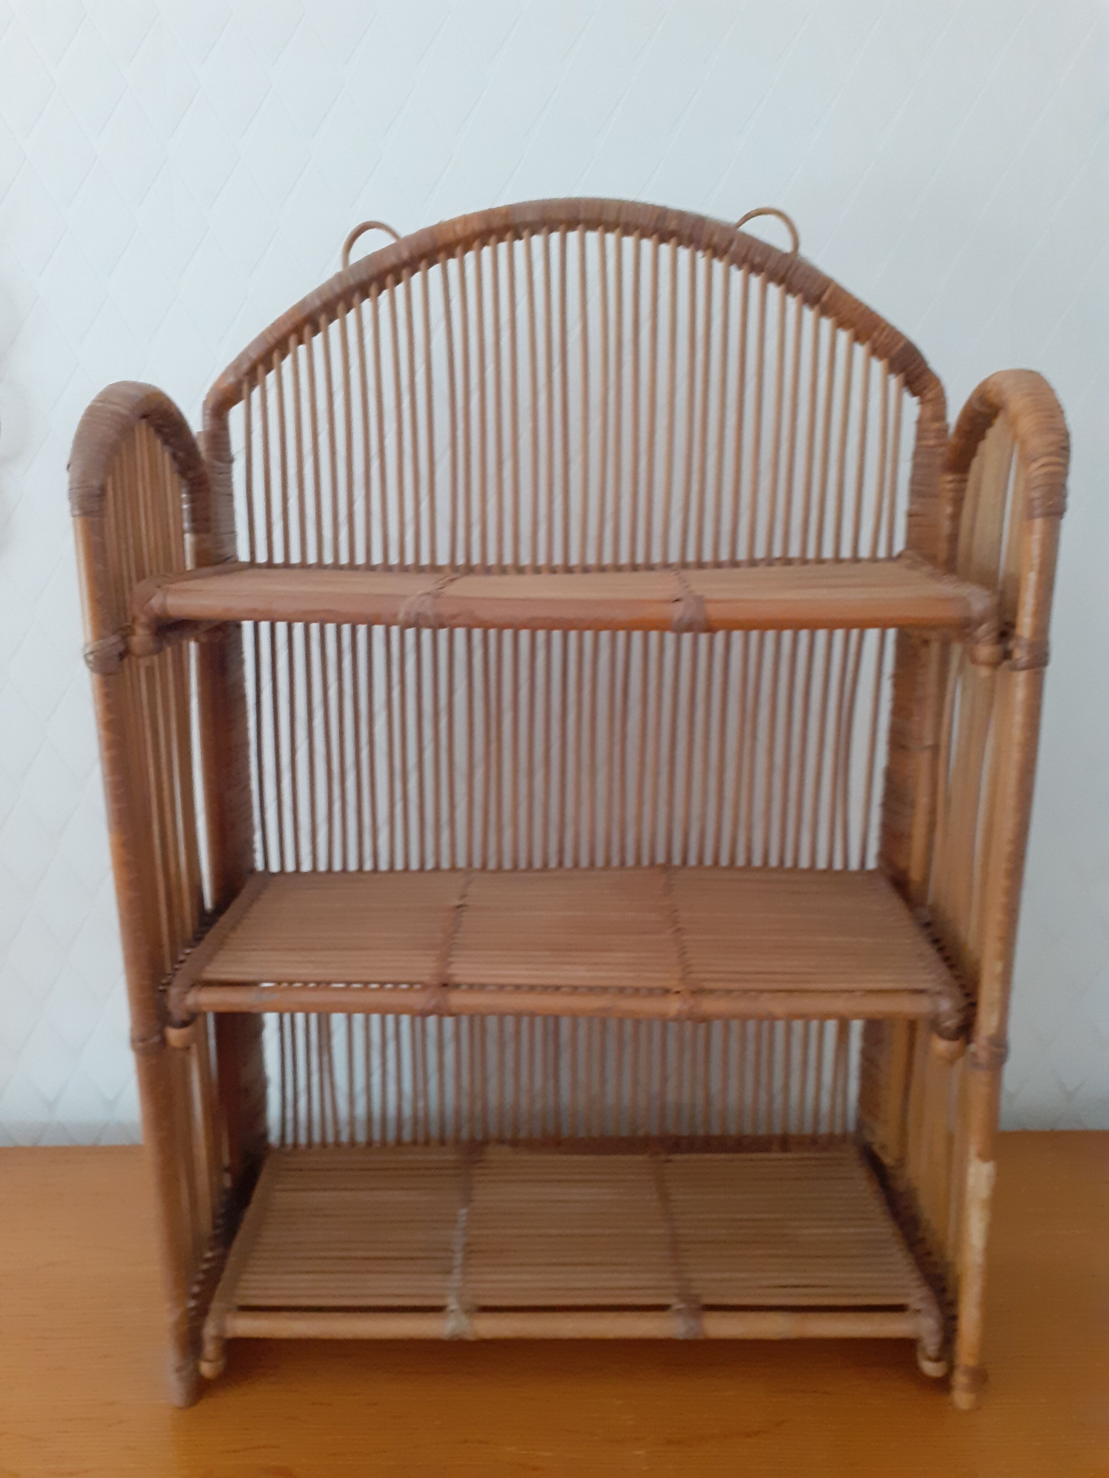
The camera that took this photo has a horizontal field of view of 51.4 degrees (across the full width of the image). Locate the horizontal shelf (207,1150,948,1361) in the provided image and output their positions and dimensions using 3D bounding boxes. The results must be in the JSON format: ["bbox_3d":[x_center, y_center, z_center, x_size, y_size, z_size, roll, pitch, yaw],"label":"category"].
[{"bbox_3d":[0.008,0.315,0.718,0.412,0.026,0.162,0,15,1],"label":"horizontal shelf"}]

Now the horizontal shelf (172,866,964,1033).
[{"bbox_3d":[0.007,0.116,0.665,0.406,0.021,0.162,0,15,1],"label":"horizontal shelf"}]

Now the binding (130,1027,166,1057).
[{"bbox_3d":[-0.213,0.159,0.603,0.018,0.012,0.019,0,14,1],"label":"binding"}]

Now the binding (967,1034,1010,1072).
[{"bbox_3d":[0.224,0.162,0.596,0.019,0.017,0.019,0,15,1],"label":"binding"}]

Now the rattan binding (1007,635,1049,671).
[{"bbox_3d":[0.225,-0.041,0.547,0.018,0.015,0.020,0,14,1],"label":"rattan binding"}]

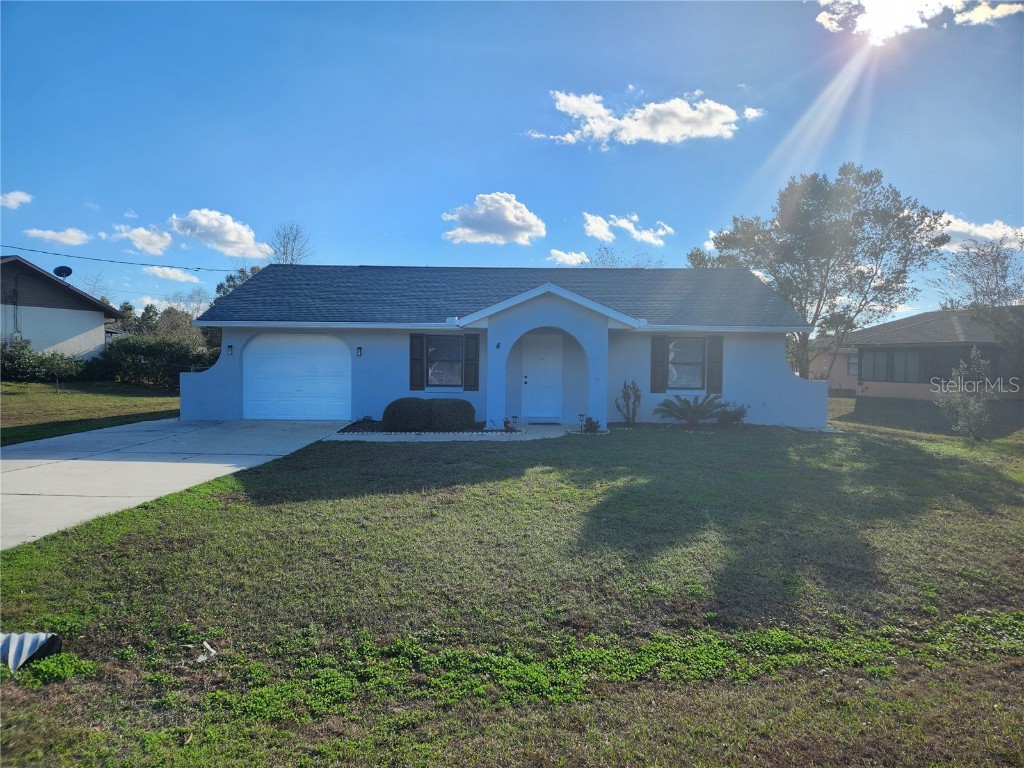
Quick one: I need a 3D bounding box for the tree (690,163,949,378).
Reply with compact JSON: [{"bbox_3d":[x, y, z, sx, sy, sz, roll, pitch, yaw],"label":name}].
[{"bbox_3d":[11.450,-3.700,25.400,9.500,9.100,8.800,1,2,0],"label":"tree"}]

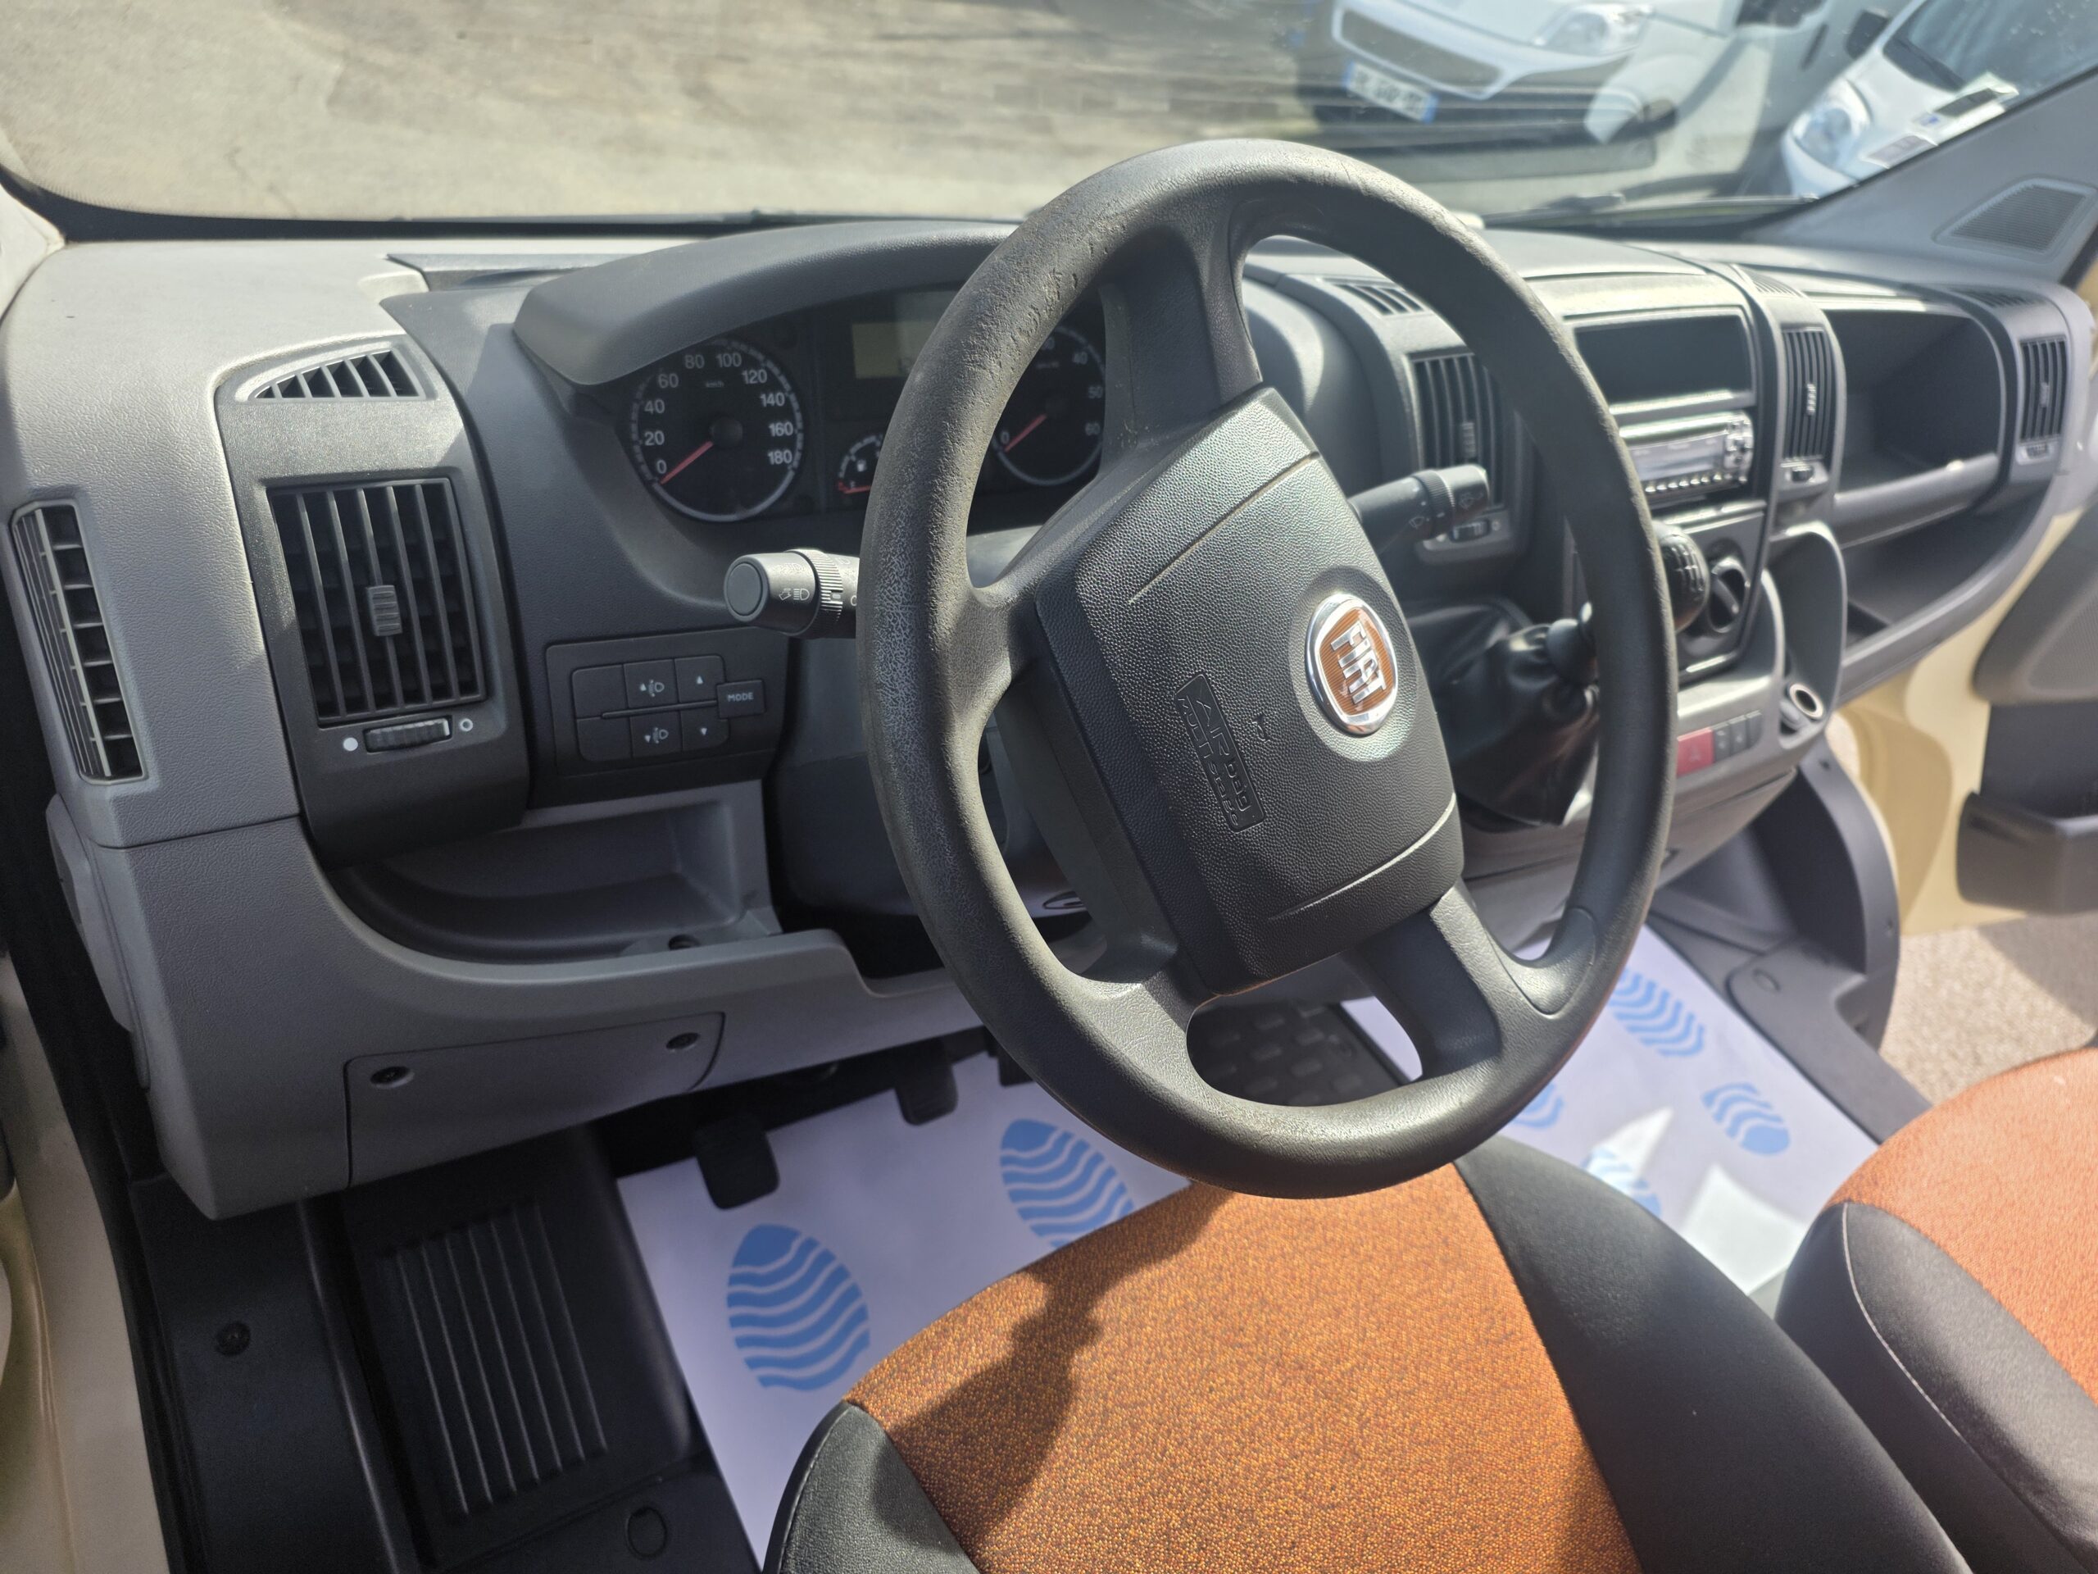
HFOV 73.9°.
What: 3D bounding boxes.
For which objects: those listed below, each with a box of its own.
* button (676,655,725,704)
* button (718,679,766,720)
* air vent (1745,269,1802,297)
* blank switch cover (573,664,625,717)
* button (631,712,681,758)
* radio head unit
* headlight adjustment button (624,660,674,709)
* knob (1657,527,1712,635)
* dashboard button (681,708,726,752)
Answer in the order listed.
[{"bbox_3d":[-0.168,-0.052,0.671,0.023,0.021,0.010,-9,17,-30],"label":"button"},{"bbox_3d":[-0.151,-0.043,0.682,0.023,0.016,0.010,-9,17,-30],"label":"button"},{"bbox_3d":[0.553,-0.382,1.060,0.050,0.011,0.042,-14,71,-32],"label":"air vent"},{"bbox_3d":[-0.209,-0.044,0.647,0.023,0.022,0.010,-9,17,-30],"label":"blank switch cover"},{"bbox_3d":[-0.188,-0.026,0.665,0.023,0.019,0.010,-9,17,-30],"label":"button"},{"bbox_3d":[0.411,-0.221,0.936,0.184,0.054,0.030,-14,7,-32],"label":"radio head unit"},{"bbox_3d":[-0.189,-0.049,0.659,0.023,0.021,0.010,-9,17,-30],"label":"headlight adjustment button"},{"bbox_3d":[0.344,-0.118,0.790,0.056,0.064,0.056,-14,56,-32],"label":"knob"},{"bbox_3d":[-0.168,-0.029,0.677,0.023,0.019,0.010,-9,17,-30],"label":"dashboard button"}]

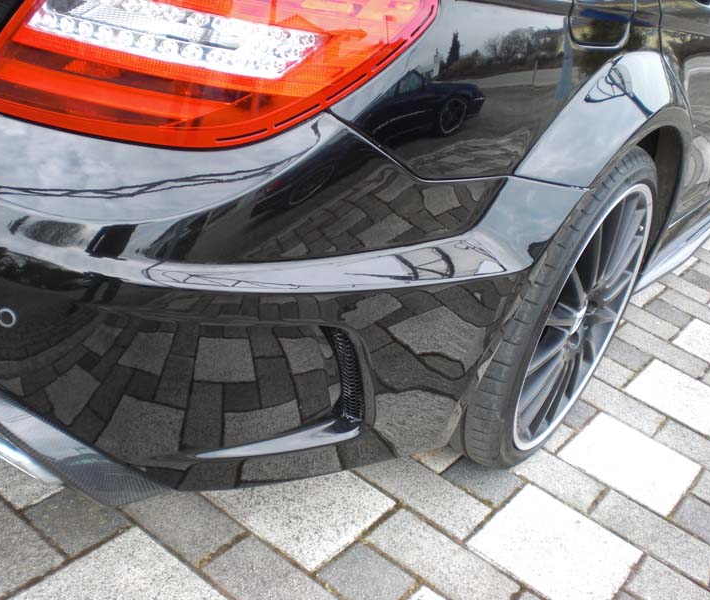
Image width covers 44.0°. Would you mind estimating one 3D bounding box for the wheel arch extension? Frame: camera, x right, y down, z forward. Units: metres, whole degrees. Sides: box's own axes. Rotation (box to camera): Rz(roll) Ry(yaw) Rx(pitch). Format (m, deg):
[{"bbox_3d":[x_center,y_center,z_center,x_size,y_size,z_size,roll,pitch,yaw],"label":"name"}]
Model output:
[{"bbox_3d":[0.438,-0.200,1.485,0.130,0.430,0.750,28,29,26],"label":"wheel arch extension"}]

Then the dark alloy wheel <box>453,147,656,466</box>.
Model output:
[{"bbox_3d":[0.319,-0.015,1.622,0.270,0.648,0.648,28,29,26],"label":"dark alloy wheel"}]

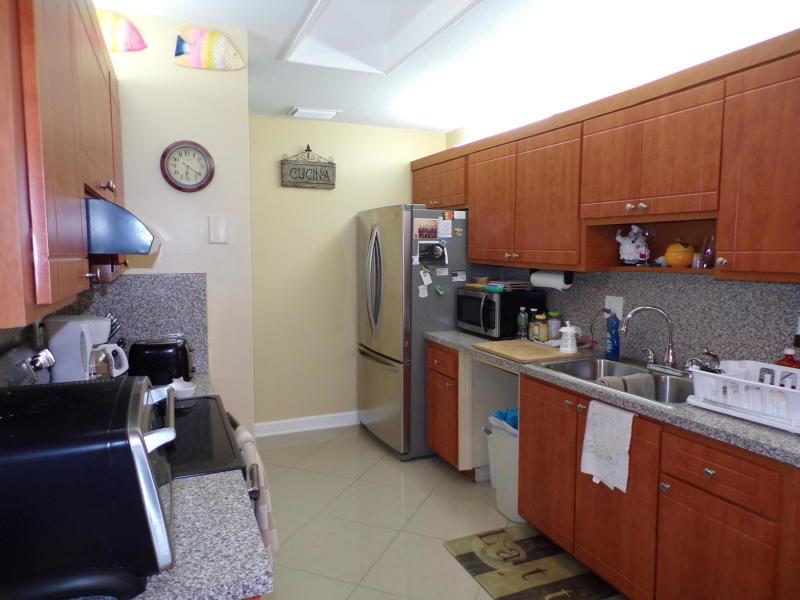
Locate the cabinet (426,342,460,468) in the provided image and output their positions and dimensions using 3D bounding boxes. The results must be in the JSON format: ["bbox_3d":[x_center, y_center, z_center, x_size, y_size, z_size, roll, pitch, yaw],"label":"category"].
[{"bbox_3d":[0.553,0.690,3.755,0.580,0.782,0.457,-2,6,-23],"label":"cabinet"}]

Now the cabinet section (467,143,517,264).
[{"bbox_3d":[0.736,-0.622,3.687,0.320,0.749,0.588,-3,6,-23],"label":"cabinet section"}]

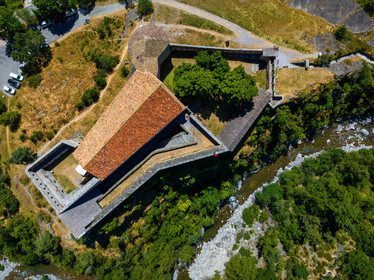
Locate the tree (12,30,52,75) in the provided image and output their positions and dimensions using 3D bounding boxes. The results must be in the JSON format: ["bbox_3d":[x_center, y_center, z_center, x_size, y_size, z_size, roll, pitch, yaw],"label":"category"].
[{"bbox_3d":[-47.470,-26.540,79.650,10.850,10.690,13.010,0,90,0],"label":"tree"}]

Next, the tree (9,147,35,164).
[{"bbox_3d":[-52.700,4.940,83.030,7.630,5.950,5.730,0,90,0],"label":"tree"}]

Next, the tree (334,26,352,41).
[{"bbox_3d":[48.740,-33.170,81.020,5.230,3.950,4.140,0,90,0],"label":"tree"}]

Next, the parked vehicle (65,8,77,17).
[{"bbox_3d":[-37.600,-41.430,84.200,4.200,1.550,1.800,-22,90,0],"label":"parked vehicle"}]

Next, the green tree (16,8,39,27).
[{"bbox_3d":[-50.150,-38.210,82.000,6.170,5.990,5.820,0,90,0],"label":"green tree"}]

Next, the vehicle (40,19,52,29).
[{"bbox_3d":[-45.660,-37.660,84.200,4.200,1.550,1.800,-21,90,0],"label":"vehicle"}]

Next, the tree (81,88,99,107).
[{"bbox_3d":[-29.960,-13.200,80.820,6.060,4.350,5.560,0,90,0],"label":"tree"}]

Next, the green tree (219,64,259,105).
[{"bbox_3d":[15.360,-16.550,78.400,11.810,11.200,11.780,0,90,0],"label":"green tree"}]

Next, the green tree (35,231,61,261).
[{"bbox_3d":[-46.550,35.200,87.340,7.570,9.330,9.490,0,90,0],"label":"green tree"}]

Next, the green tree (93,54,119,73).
[{"bbox_3d":[-25.320,-23.760,80.850,8.000,4.310,5.490,0,90,0],"label":"green tree"}]

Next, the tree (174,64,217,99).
[{"bbox_3d":[2.550,-17.520,78.670,12.600,10.660,10.000,0,90,0],"label":"tree"}]

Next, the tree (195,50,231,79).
[{"bbox_3d":[7.690,-22.760,79.080,10.840,9.840,8.100,0,90,0],"label":"tree"}]

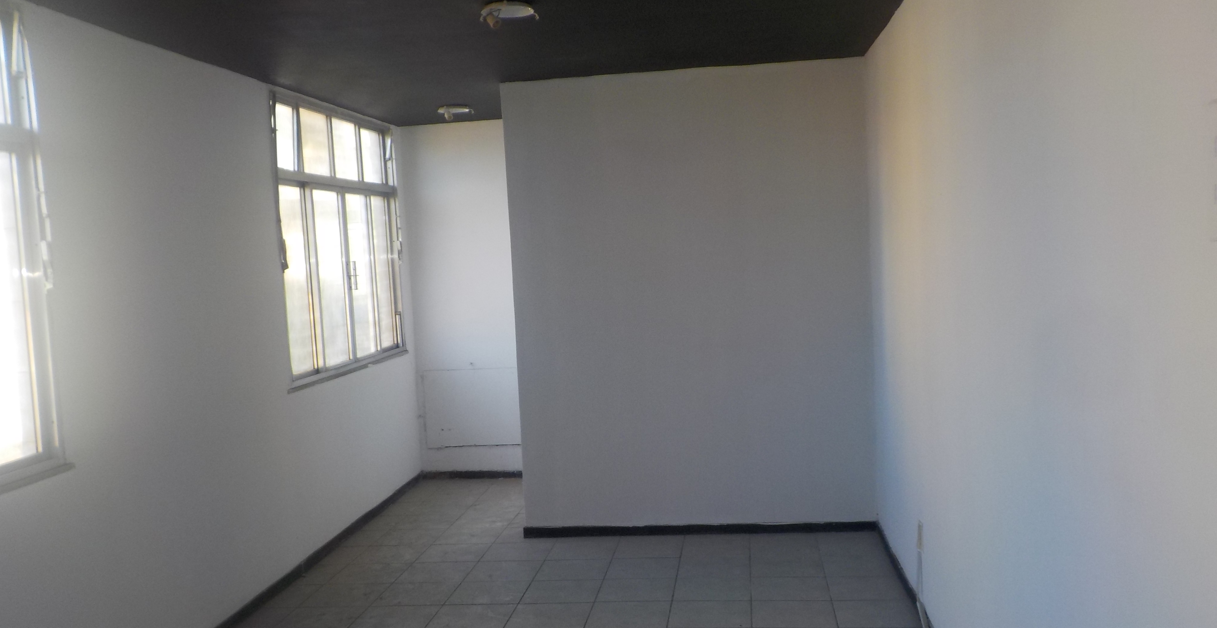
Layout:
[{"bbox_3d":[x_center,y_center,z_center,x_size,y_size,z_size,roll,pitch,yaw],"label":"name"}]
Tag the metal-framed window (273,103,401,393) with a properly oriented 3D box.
[{"bbox_3d":[-1.573,-0.432,6.282,0.100,1.468,1.831,-3,4,7],"label":"metal-framed window"}]

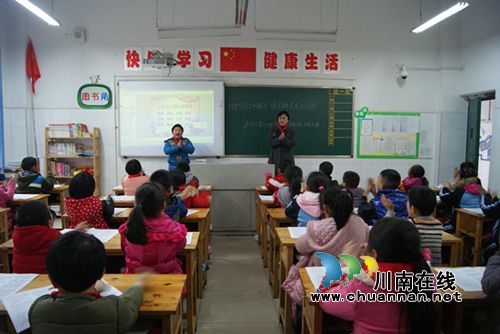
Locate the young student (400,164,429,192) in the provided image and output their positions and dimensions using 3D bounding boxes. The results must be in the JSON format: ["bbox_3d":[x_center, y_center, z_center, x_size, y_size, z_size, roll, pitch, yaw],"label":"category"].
[{"bbox_3d":[1.966,0.472,4.590,0.400,1.017,0.520,0,6,-3],"label":"young student"}]

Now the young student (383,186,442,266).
[{"bbox_3d":[0.997,0.652,2.406,0.420,1.079,0.560,-2,6,-18],"label":"young student"}]

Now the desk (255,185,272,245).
[{"bbox_3d":[0.690,0.600,4.870,1.200,0.670,0.410,0,5,-3],"label":"desk"}]

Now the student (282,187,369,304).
[{"bbox_3d":[0.451,0.657,2.369,0.460,1.077,0.580,-1,6,-11],"label":"student"}]

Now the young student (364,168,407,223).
[{"bbox_3d":[1.112,0.548,3.202,0.420,1.082,0.550,-1,5,-15],"label":"young student"}]

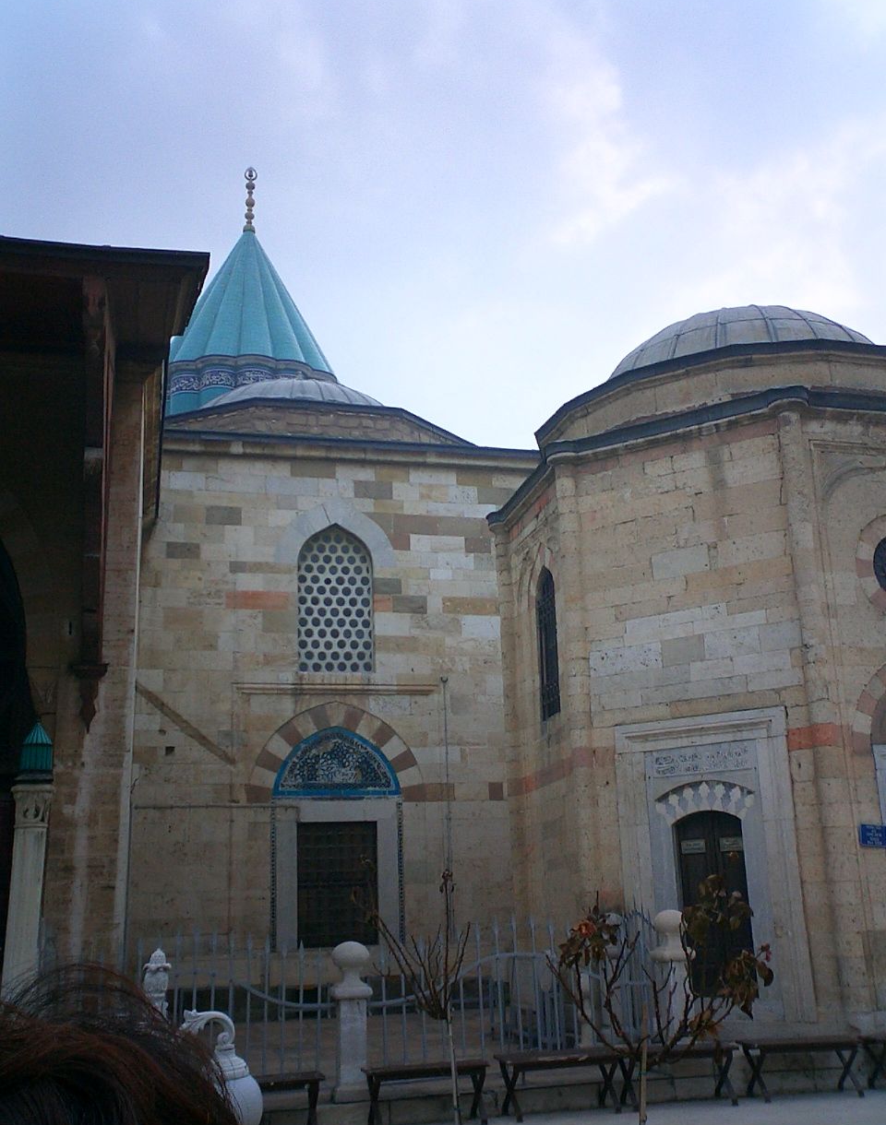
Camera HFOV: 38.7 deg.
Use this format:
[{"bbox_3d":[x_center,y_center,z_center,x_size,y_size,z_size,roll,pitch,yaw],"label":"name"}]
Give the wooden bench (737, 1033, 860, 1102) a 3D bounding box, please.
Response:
[{"bbox_3d":[3.341,4.714,11.739,1.060,0.475,0.420,1,-17,-11],"label":"wooden bench"}]

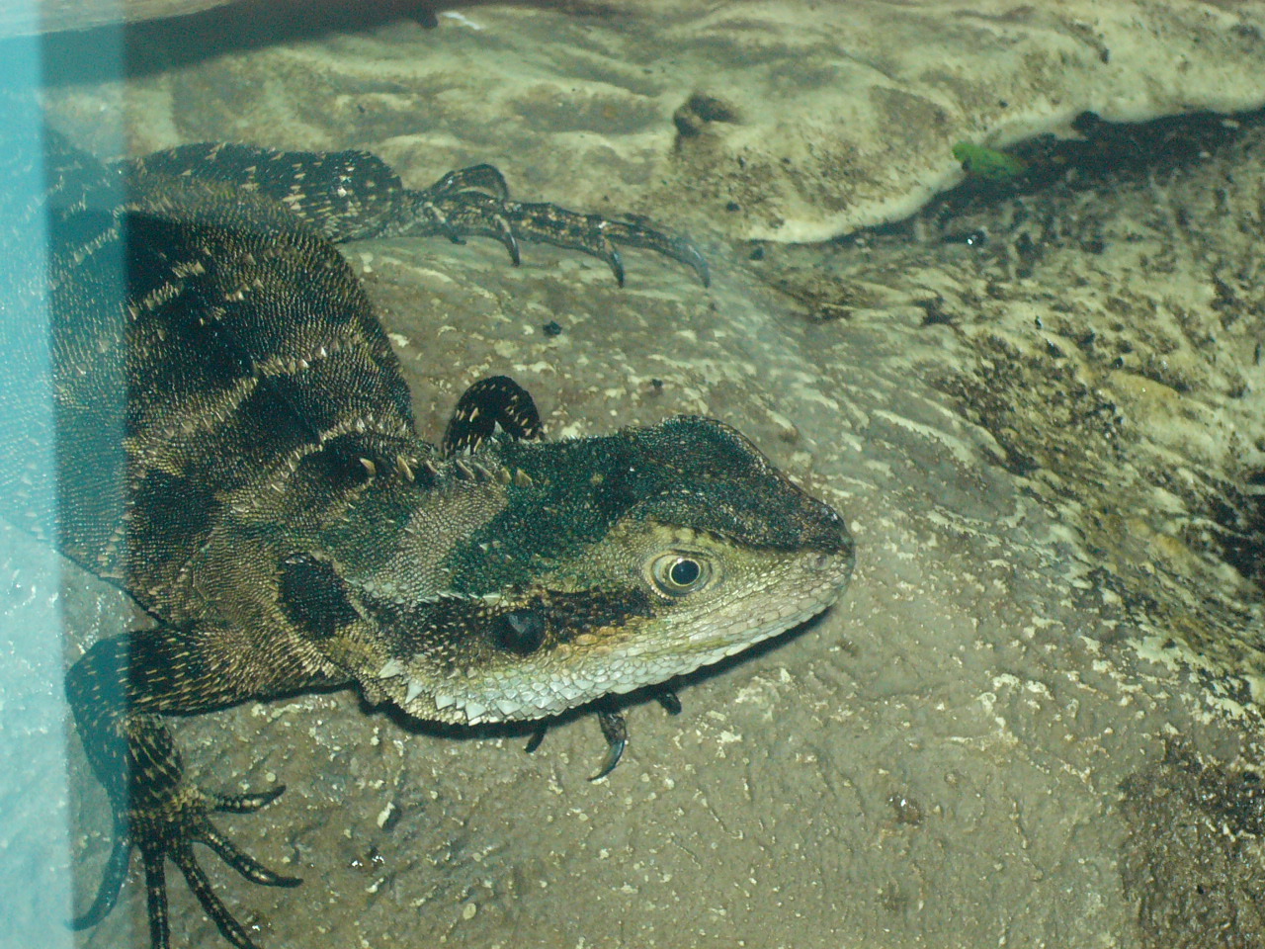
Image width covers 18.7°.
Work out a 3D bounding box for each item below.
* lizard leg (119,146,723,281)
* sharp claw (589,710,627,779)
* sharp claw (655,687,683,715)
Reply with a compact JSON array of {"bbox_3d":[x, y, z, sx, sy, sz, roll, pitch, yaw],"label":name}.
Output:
[{"bbox_3d":[-0.044,-0.053,0.775,0.117,0.022,0.026,4,44,4],"label":"lizard leg"},{"bbox_3d":[-0.004,0.048,0.688,0.005,0.006,0.013,6,44,6],"label":"sharp claw"},{"bbox_3d":[0.007,0.041,0.695,0.004,0.004,0.006,-18,47,-18],"label":"sharp claw"}]

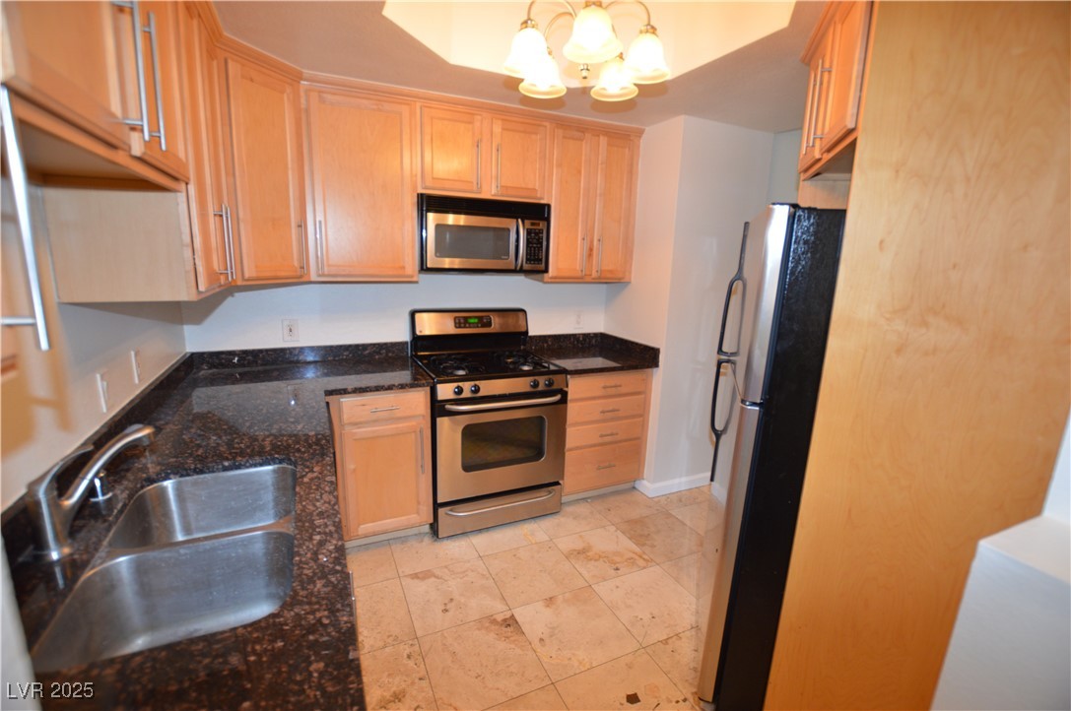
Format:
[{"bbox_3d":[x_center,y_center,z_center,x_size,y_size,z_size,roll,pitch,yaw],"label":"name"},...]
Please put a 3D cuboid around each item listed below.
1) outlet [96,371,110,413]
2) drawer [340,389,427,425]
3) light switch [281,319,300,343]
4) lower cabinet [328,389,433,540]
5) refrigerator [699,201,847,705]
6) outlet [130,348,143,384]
[{"bbox_3d":[-1.316,0.106,1.364,0.010,0.118,0.073,-4,13,-26],"label":"outlet"},{"bbox_3d":[-0.811,0.212,2.322,0.386,0.133,0.420,-4,14,-25],"label":"drawer"},{"bbox_3d":[-1.370,-0.136,2.497,0.073,0.118,0.008,-4,13,-26],"label":"light switch"},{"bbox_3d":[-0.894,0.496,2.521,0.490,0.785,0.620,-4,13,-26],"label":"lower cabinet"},{"bbox_3d":[1.047,0.381,1.632,0.770,1.700,0.750,6,13,19],"label":"refrigerator"},{"bbox_3d":[-1.448,0.035,1.624,0.008,0.118,0.073,-4,13,-26],"label":"outlet"}]

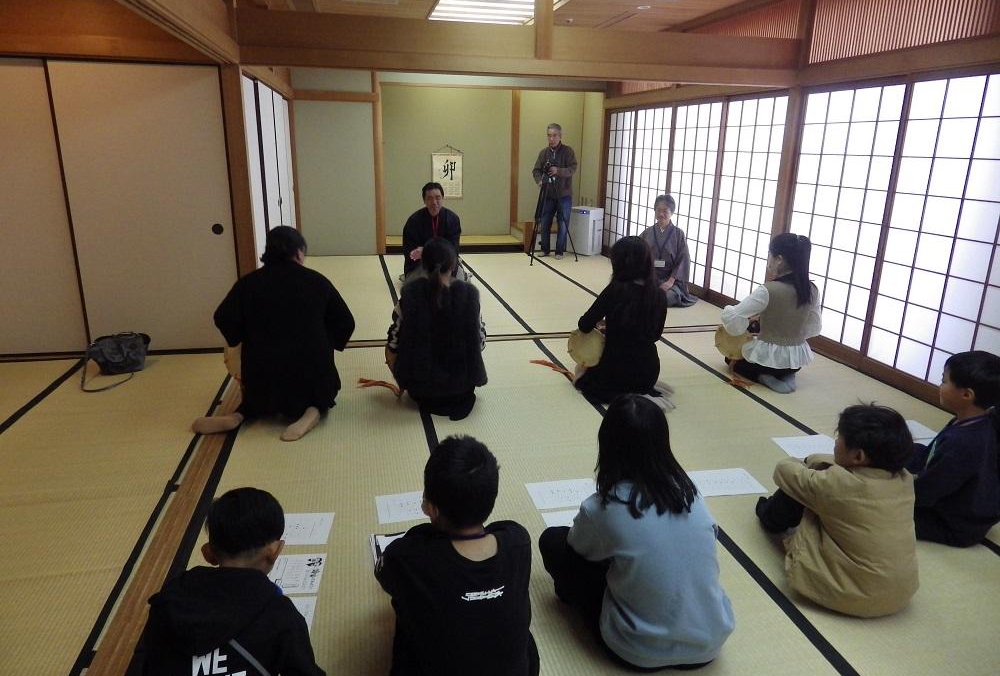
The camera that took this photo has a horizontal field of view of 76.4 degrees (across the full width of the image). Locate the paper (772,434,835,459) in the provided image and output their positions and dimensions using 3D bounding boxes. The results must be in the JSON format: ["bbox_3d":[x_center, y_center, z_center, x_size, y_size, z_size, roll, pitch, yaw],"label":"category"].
[{"bbox_3d":[1.513,0.525,3.091,0.297,0.003,0.210,-1,17,-7],"label":"paper"}]

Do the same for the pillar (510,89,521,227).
[{"bbox_3d":[0.226,-2.639,9.328,0.110,2.000,0.110,-3,17,-12],"label":"pillar"}]

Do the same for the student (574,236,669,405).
[{"bbox_3d":[0.732,-0.127,3.624,0.500,0.920,0.630,-13,22,-38],"label":"student"}]

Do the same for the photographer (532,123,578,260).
[{"bbox_3d":[0.681,-1.854,8.093,0.580,1.660,0.420,2,17,4],"label":"photographer"}]

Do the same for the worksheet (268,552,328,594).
[{"bbox_3d":[-0.738,0.781,2.101,0.297,0.003,0.210,0,17,-5],"label":"worksheet"}]

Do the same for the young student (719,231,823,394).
[{"bbox_3d":[1.680,-0.197,3.938,0.550,0.900,0.660,-7,18,-24],"label":"young student"}]

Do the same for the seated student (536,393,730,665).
[{"bbox_3d":[0.406,0.492,1.877,0.470,0.730,0.560,-4,17,-16],"label":"seated student"}]

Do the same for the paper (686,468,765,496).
[{"bbox_3d":[0.963,0.620,2.739,0.297,0.003,0.210,-1,17,-8],"label":"paper"}]

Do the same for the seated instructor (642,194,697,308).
[{"bbox_3d":[1.545,-0.801,5.869,0.520,0.950,0.600,8,18,21],"label":"seated instructor"}]

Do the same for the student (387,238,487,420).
[{"bbox_3d":[-0.342,-0.081,3.460,0.530,0.900,0.640,-4,17,-15],"label":"student"}]

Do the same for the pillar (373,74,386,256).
[{"bbox_3d":[-1.533,-2.226,8.013,0.116,2.340,0.116,-3,17,-12],"label":"pillar"}]

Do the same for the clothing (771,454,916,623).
[{"bbox_3d":[1.113,0.589,2.088,0.400,0.440,0.440,-7,19,-25],"label":"clothing"}]

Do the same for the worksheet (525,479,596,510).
[{"bbox_3d":[0.273,0.644,2.621,0.297,0.002,0.210,-2,17,-10],"label":"worksheet"}]

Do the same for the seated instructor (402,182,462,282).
[{"bbox_3d":[-0.698,-1.112,6.711,0.700,1.000,0.700,-2,17,-8],"label":"seated instructor"}]

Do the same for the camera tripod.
[{"bbox_3d":[0.626,-1.548,7.992,0.660,1.130,0.700,1,17,0],"label":"camera tripod"}]

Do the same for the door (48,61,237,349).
[{"bbox_3d":[-2.260,-0.794,4.150,0.945,1.830,0.035,-3,17,-12],"label":"door"}]

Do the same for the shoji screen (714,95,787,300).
[{"bbox_3d":[2.089,-1.116,5.419,0.035,1.820,0.960,-3,17,-12],"label":"shoji screen"}]

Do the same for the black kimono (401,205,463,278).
[{"bbox_3d":[-0.710,-1.002,6.705,0.650,0.730,0.550,-3,17,-12],"label":"black kimono"}]

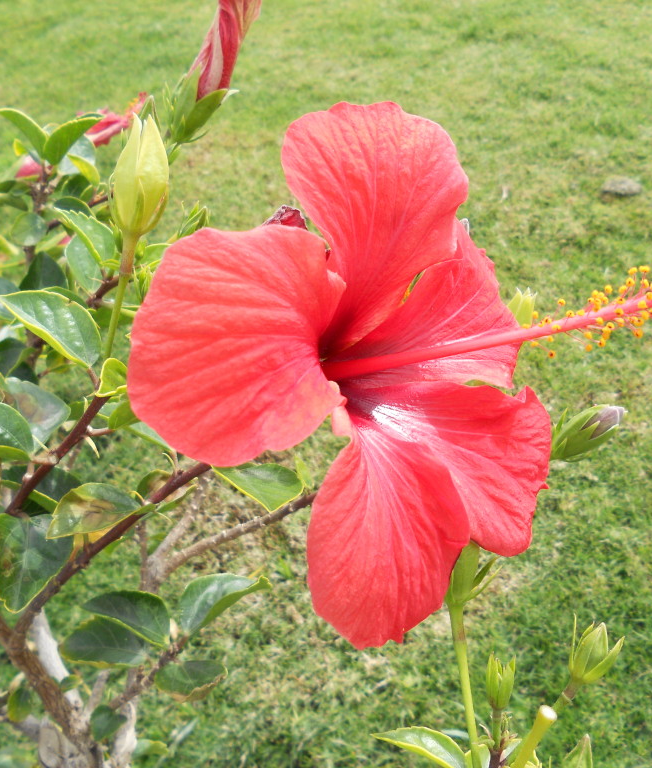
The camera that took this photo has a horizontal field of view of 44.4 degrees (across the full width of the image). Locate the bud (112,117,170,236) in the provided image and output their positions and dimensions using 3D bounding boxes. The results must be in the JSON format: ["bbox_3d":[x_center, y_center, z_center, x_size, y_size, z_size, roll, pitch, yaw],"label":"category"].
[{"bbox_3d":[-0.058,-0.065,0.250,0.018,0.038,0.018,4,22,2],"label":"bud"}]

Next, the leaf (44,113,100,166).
[{"bbox_3d":[-0.142,-0.138,0.455,0.040,0.010,0.021,-36,50,14],"label":"leaf"}]

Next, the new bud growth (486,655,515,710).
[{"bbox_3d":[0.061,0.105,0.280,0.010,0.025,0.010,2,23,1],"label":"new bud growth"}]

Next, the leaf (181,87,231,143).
[{"bbox_3d":[-0.051,-0.113,0.338,0.030,0.012,0.006,-45,41,9],"label":"leaf"}]

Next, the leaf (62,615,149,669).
[{"bbox_3d":[-0.111,0.130,0.400,0.044,0.009,0.028,-1,41,4],"label":"leaf"}]

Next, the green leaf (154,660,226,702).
[{"bbox_3d":[-0.068,0.149,0.400,0.035,0.030,0.009,-8,28,4],"label":"green leaf"}]

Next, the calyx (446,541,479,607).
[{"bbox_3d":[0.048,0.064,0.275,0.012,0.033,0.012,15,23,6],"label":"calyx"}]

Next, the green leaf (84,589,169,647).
[{"bbox_3d":[-0.107,0.129,0.425,0.052,0.012,0.033,30,59,-11],"label":"green leaf"}]

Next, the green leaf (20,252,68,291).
[{"bbox_3d":[-0.158,-0.059,0.450,0.028,0.031,0.012,-5,0,-8],"label":"green leaf"}]

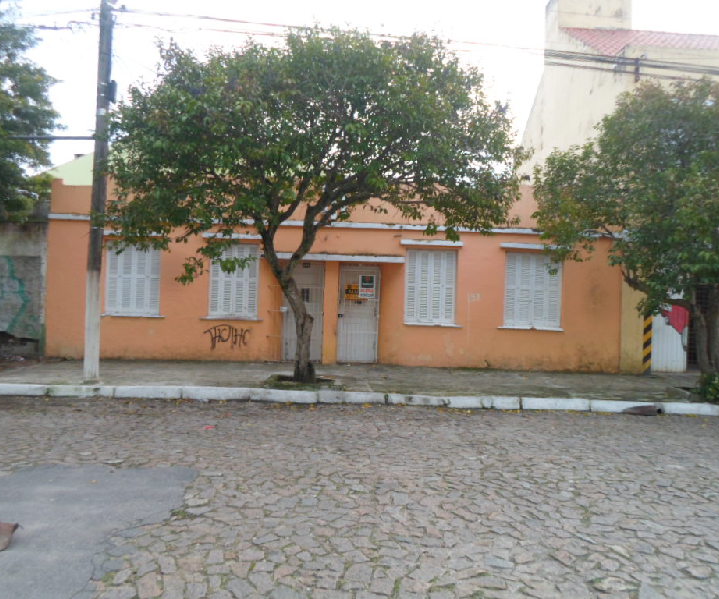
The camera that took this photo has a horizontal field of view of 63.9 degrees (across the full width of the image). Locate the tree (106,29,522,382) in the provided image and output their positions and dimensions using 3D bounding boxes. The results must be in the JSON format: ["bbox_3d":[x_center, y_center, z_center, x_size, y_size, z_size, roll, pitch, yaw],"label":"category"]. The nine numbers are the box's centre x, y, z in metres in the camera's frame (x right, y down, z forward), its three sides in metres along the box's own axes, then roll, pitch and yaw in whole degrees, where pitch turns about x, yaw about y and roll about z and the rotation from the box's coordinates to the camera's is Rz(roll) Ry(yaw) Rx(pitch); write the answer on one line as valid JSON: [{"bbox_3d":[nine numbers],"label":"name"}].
[{"bbox_3d":[-0.740,-1.500,9.550,6.700,5.800,6.000,2,0,0],"label":"tree"}]

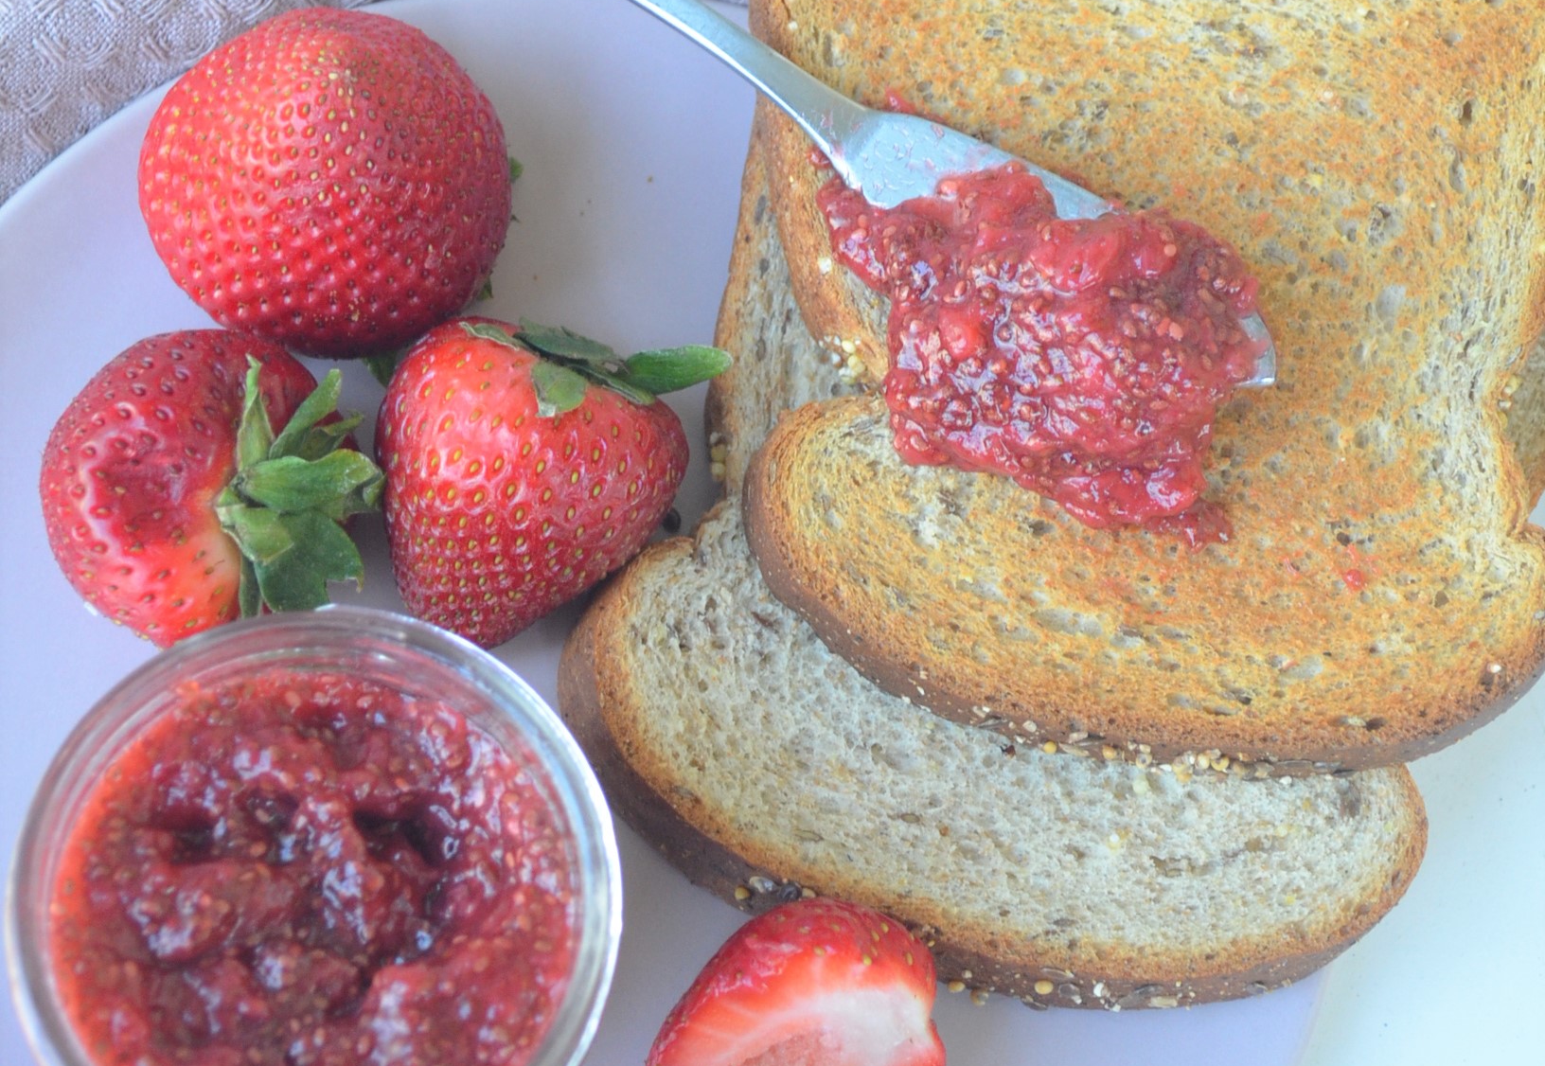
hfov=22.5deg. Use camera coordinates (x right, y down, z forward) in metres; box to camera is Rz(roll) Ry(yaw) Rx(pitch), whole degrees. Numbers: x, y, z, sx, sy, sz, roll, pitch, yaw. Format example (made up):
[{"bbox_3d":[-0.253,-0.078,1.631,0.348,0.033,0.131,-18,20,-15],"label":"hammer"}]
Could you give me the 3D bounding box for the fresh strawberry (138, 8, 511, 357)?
[{"bbox_3d":[-0.057,-0.044,0.495,0.047,0.045,0.047,2,51,-2],"label":"fresh strawberry"}]

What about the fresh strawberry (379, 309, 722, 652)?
[{"bbox_3d":[-0.028,-0.007,0.492,0.042,0.042,0.041,21,104,-4],"label":"fresh strawberry"}]

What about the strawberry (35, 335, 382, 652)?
[{"bbox_3d":[-0.070,-0.006,0.483,0.042,0.042,0.042,43,65,-44],"label":"strawberry"}]

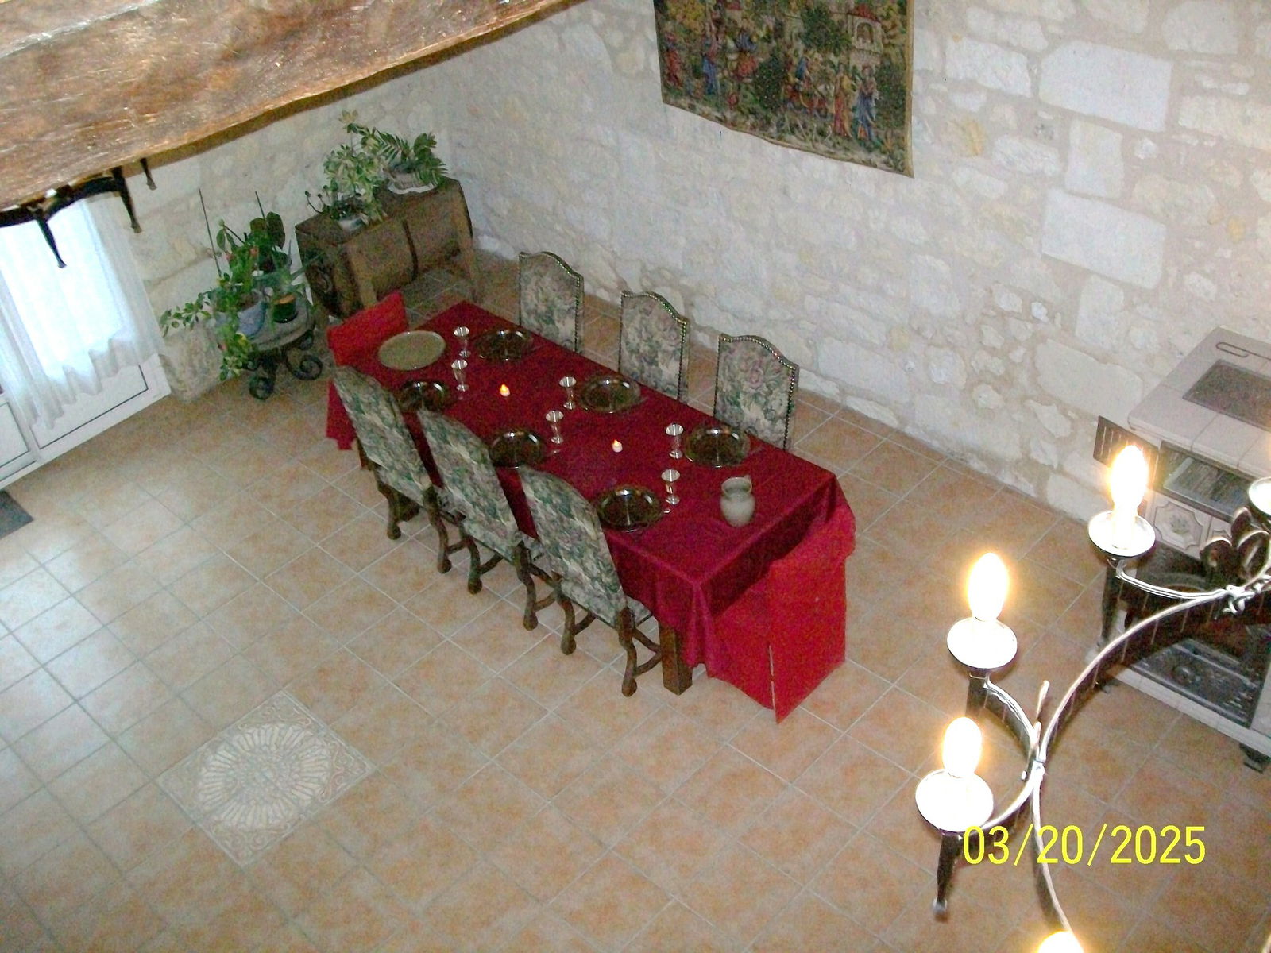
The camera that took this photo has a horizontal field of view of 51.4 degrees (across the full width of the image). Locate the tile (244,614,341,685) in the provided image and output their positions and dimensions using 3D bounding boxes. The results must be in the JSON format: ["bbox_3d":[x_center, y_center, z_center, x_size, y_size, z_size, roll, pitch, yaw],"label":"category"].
[{"bbox_3d":[-1.534,0.776,5.906,0.325,0.010,0.325,28,49,35],"label":"tile"}]

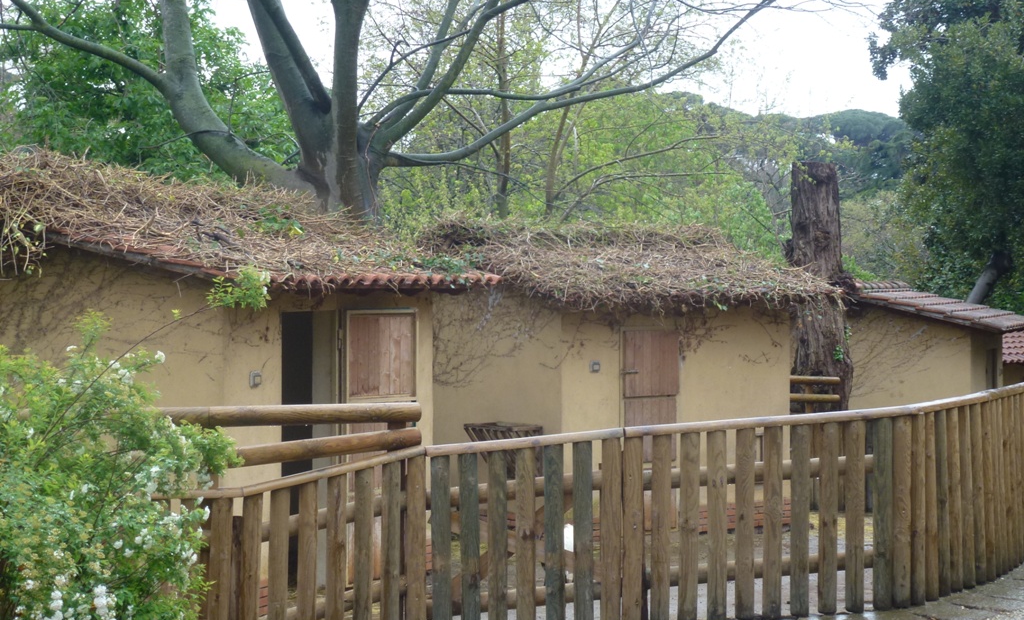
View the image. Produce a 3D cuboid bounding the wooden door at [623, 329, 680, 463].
[{"bbox_3d":[1.350,1.150,18.700,0.770,1.950,0.070,0,0,-40],"label":"wooden door"}]

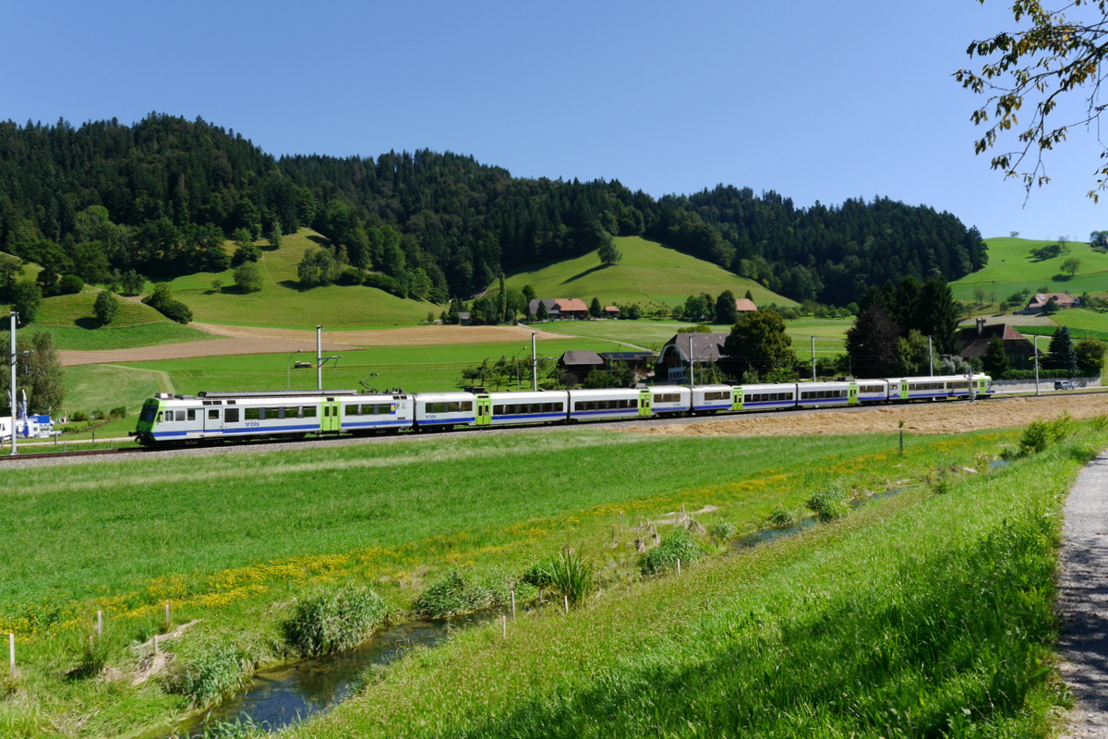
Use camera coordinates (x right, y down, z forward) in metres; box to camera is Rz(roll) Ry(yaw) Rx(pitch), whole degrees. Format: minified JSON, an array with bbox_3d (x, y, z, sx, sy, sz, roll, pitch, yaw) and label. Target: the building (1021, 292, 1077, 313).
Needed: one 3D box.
[{"bbox_3d":[268.584,-36.228,485.000,24.000,10.500,13.500,-2,-3,-7],"label":"building"}]

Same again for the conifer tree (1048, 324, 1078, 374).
[{"bbox_3d":[103.413,-3.750,182.000,6.000,10.400,6.000,-3,-3,0],"label":"conifer tree"}]

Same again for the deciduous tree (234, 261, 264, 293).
[{"bbox_3d":[-151.527,-46.077,445.000,15.000,15.400,15.000,-3,-3,0],"label":"deciduous tree"}]

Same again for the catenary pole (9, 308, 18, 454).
[{"bbox_3d":[-38.152,0.978,63.300,0.420,10.150,0.420,-5,-4,40],"label":"catenary pole"}]

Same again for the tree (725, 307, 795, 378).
[{"bbox_3d":[41.263,-4.914,180.000,13.800,14.400,13.800,-3,-3,0],"label":"tree"}]

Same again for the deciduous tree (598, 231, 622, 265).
[{"bbox_3d":[38.023,-82.331,610.000,16.500,23.200,16.500,-3,-3,0],"label":"deciduous tree"}]

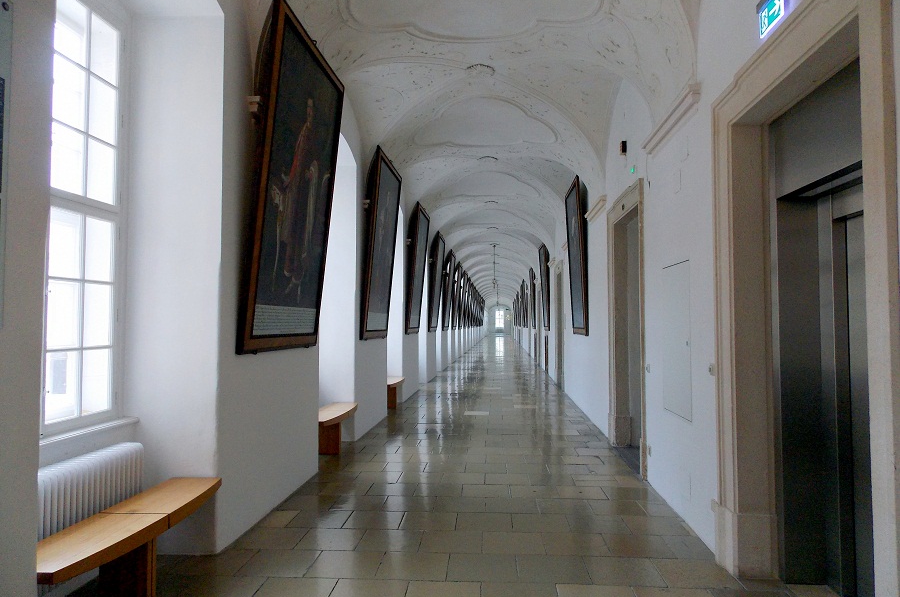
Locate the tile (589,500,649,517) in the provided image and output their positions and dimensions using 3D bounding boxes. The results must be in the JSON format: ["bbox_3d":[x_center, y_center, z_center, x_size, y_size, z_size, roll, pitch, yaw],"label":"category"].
[{"bbox_3d":[1.324,1.674,4.748,0.404,0.020,0.380,0,-2,4],"label":"tile"}]

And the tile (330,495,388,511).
[{"bbox_3d":[-0.715,1.650,4.785,0.402,0.020,0.400,0,-2,5],"label":"tile"}]

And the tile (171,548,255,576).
[{"bbox_3d":[-1.417,1.603,3.613,0.395,0.020,0.398,0,-2,5],"label":"tile"}]

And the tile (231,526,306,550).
[{"bbox_3d":[-1.219,1.660,4.114,0.407,0.020,0.401,0,-2,4],"label":"tile"}]

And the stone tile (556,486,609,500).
[{"bbox_3d":[1.135,1.689,5.159,0.402,0.020,0.390,0,-2,4],"label":"stone tile"}]

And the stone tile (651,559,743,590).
[{"bbox_3d":[1.444,1.630,3.520,0.411,0.020,0.400,0,-2,4],"label":"stone tile"}]

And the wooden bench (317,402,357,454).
[{"bbox_3d":[-1.306,1.500,6.664,0.375,0.480,1.395,0,-2,4],"label":"wooden bench"}]

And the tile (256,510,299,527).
[{"bbox_3d":[-1.258,1.636,4.413,0.205,0.020,0.385,0,-2,5],"label":"tile"}]

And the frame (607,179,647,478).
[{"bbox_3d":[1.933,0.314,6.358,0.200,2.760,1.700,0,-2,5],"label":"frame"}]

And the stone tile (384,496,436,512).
[{"bbox_3d":[-0.322,1.684,4.875,0.405,0.020,0.399,0,-2,4],"label":"stone tile"}]

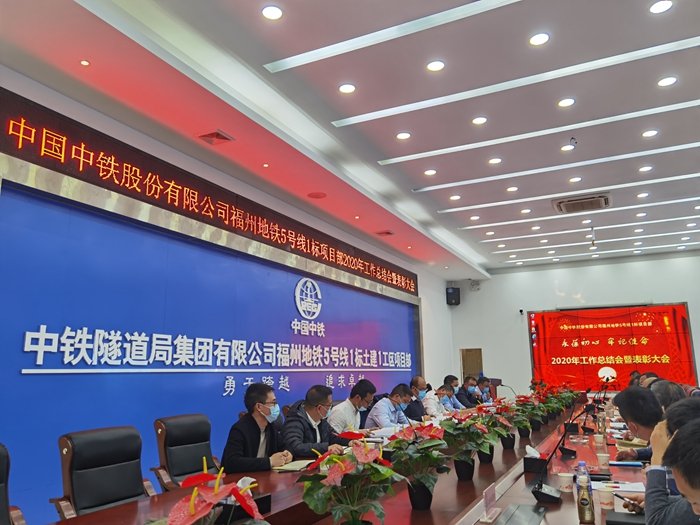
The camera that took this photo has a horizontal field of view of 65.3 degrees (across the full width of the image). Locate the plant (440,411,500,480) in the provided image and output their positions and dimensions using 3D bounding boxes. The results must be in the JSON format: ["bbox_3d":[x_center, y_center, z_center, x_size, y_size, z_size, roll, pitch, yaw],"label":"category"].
[{"bbox_3d":[0.703,1.125,3.360,0.330,0.410,0.330,-6,-13,26],"label":"plant"}]

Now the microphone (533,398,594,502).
[{"bbox_3d":[0.945,0.832,2.426,0.260,0.410,0.130,-6,-13,26],"label":"microphone"}]

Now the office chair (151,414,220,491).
[{"bbox_3d":[-1.177,1.778,4.372,0.680,1.010,0.650,-7,-13,28],"label":"office chair"}]

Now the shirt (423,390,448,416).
[{"bbox_3d":[1.058,1.846,6.738,0.430,0.550,0.470,-6,-13,26],"label":"shirt"}]

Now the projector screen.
[{"bbox_3d":[6.630,2.229,14.069,3.796,2.145,0.100,-6,-13,26],"label":"projector screen"}]

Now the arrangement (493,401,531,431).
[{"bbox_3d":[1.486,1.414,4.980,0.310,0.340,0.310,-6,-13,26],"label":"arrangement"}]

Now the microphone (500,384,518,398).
[{"bbox_3d":[2.407,1.988,8.055,0.330,0.340,0.110,-6,-13,26],"label":"microphone"}]

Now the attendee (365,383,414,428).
[{"bbox_3d":[0.443,1.800,5.328,0.650,1.190,0.510,-6,-13,26],"label":"attendee"}]

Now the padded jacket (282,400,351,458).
[{"bbox_3d":[-0.240,1.261,3.896,0.480,0.570,0.500,-6,-13,26],"label":"padded jacket"}]

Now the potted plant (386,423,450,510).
[{"bbox_3d":[0.342,0.990,2.668,0.310,0.410,0.310,-1,-11,0],"label":"potted plant"}]

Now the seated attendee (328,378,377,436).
[{"bbox_3d":[0.054,1.623,4.559,0.650,1.240,0.510,-6,-13,26],"label":"seated attendee"}]

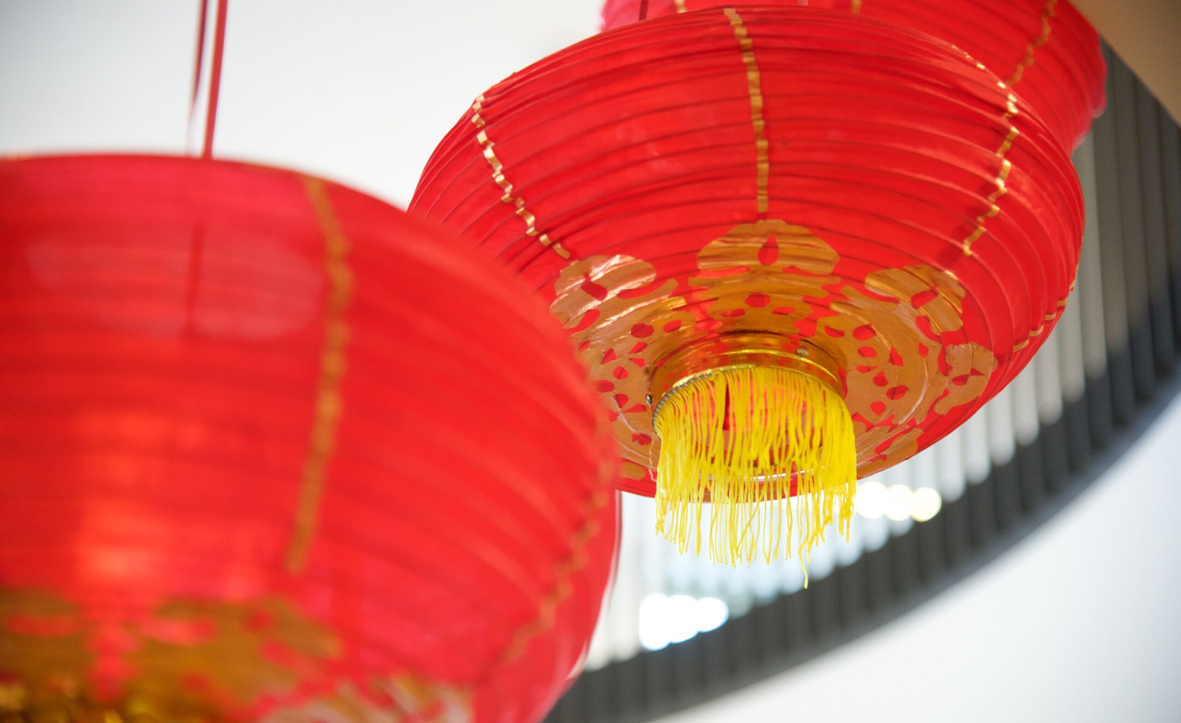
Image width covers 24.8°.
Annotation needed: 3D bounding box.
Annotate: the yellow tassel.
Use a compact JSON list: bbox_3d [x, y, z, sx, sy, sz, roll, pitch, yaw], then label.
[{"bbox_3d":[0.097,0.065,1.596,0.118,0.075,0.118,0,-32,0],"label":"yellow tassel"}]

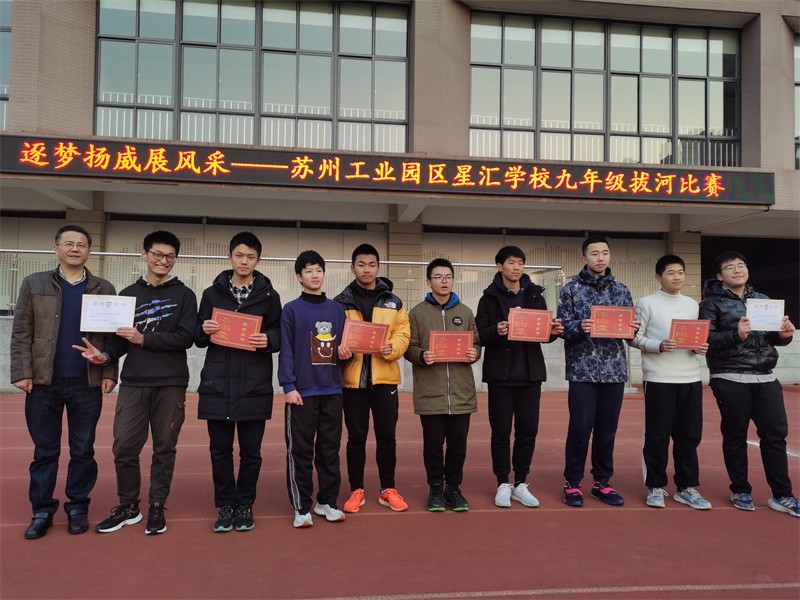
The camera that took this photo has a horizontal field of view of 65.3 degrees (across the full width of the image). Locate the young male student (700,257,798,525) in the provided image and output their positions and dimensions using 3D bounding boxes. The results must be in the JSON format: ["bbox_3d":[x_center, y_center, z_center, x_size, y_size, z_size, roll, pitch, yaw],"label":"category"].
[{"bbox_3d":[2.346,0.541,4.212,0.635,1.759,0.520,1,-2,-9],"label":"young male student"}]

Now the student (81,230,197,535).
[{"bbox_3d":[-1.542,0.463,3.679,0.657,1.756,0.500,1,-2,-12],"label":"student"}]

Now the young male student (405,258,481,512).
[{"bbox_3d":[0.285,0.552,4.184,0.489,1.669,0.460,1,-2,0],"label":"young male student"}]

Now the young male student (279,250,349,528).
[{"bbox_3d":[-0.537,0.525,3.871,0.417,1.676,0.380,2,-2,-22],"label":"young male student"}]

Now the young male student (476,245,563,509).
[{"bbox_3d":[0.829,0.509,4.328,0.573,1.782,0.480,1,-2,-1],"label":"young male student"}]

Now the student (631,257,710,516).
[{"bbox_3d":[1.871,0.549,4.332,0.547,1.735,0.460,1,-2,-6],"label":"student"}]

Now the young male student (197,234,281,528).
[{"bbox_3d":[-0.961,0.473,3.714,0.480,1.756,0.450,1,-2,-5],"label":"young male student"}]

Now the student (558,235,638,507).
[{"bbox_3d":[1.395,0.478,4.384,0.540,1.865,0.460,1,-2,-3],"label":"student"}]

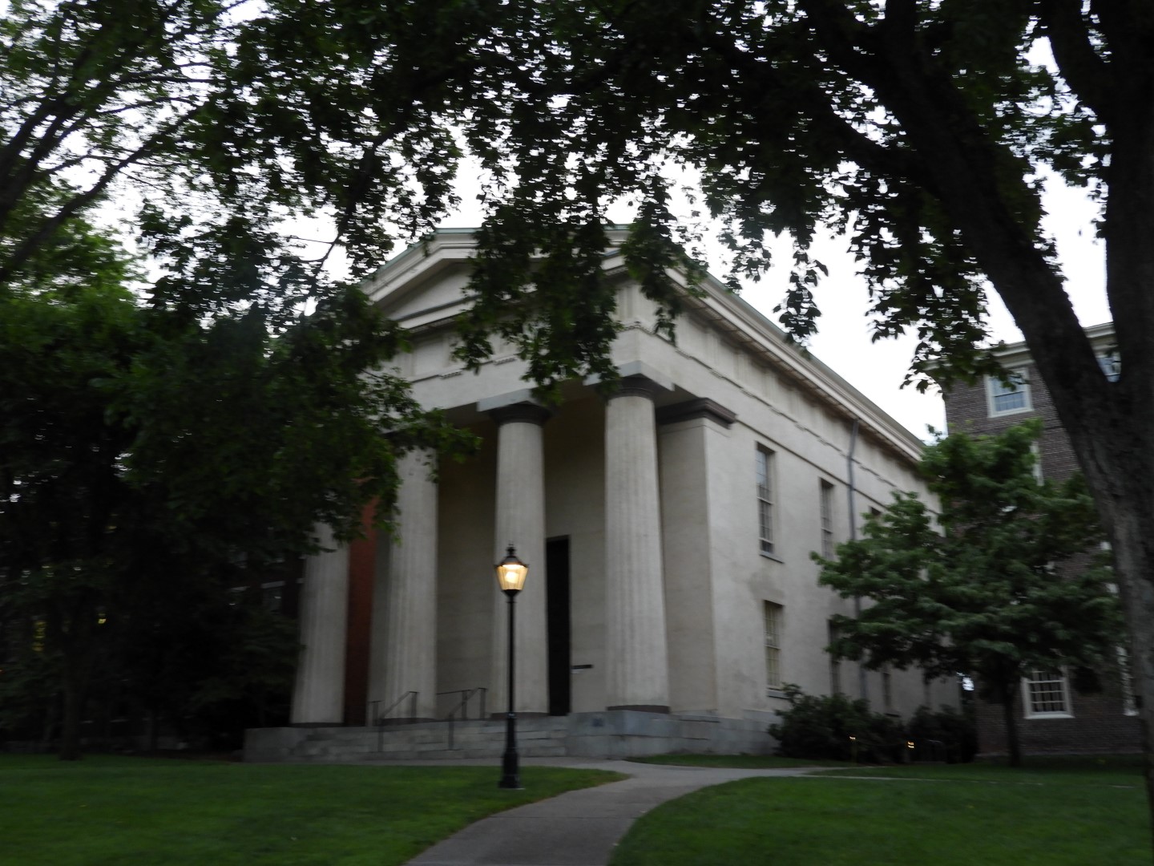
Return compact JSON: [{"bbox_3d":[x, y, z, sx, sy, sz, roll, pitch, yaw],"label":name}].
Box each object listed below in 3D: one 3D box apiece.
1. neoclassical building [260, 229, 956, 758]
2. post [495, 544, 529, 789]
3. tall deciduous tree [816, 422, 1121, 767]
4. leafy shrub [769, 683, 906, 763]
[{"bbox_3d":[3.803,4.688,42.038,14.673,15.343,28.542,-12,-21,32],"label":"neoclassical building"},{"bbox_3d":[-1.074,3.765,18.081,0.540,3.920,0.540,0,-18,-3],"label":"post"},{"bbox_3d":[8.472,3.390,23.594,6.500,7.164,6.200,-7,-19,19],"label":"tall deciduous tree"},{"bbox_3d":[6.763,7.529,28.597,2.900,1.946,2.600,-12,-21,32],"label":"leafy shrub"}]

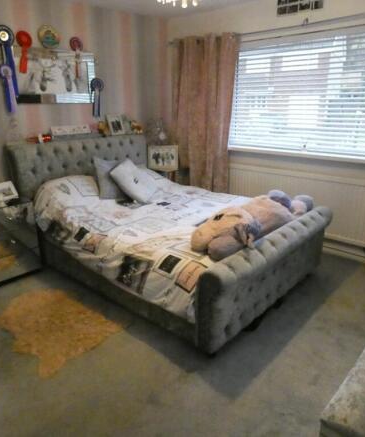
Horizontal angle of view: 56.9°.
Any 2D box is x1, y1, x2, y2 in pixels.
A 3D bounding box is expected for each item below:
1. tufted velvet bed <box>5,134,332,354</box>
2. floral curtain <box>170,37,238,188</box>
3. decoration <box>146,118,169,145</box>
[{"bbox_3d":[-0.174,-0.095,3.128,2.397,1.112,1.672,16,24,39],"label":"tufted velvet bed"},{"bbox_3d":[0.218,-0.988,4.103,0.909,2.156,0.145,16,24,39],"label":"floral curtain"},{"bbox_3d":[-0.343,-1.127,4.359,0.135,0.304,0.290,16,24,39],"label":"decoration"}]

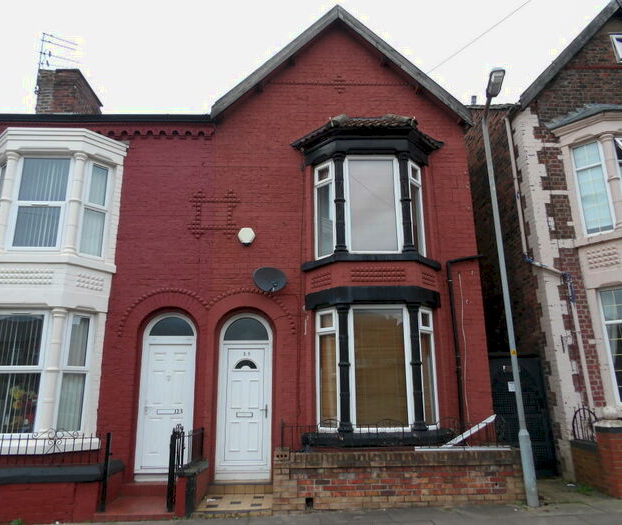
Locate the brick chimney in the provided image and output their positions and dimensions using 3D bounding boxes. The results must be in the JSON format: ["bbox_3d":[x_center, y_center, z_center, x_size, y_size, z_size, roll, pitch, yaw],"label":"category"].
[{"bbox_3d":[-6.613,-4.133,13.342,1.064,1.500,1.650,0,-15,-2],"label":"brick chimney"}]

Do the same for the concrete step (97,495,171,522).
[{"bbox_3d":[-2.367,3.539,6.988,1.052,0.097,1.050,0,-15,-2],"label":"concrete step"}]

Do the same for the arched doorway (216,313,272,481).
[{"bbox_3d":[-1.099,2.191,8.101,0.898,2.673,0.180,0,-15,-2],"label":"arched doorway"}]

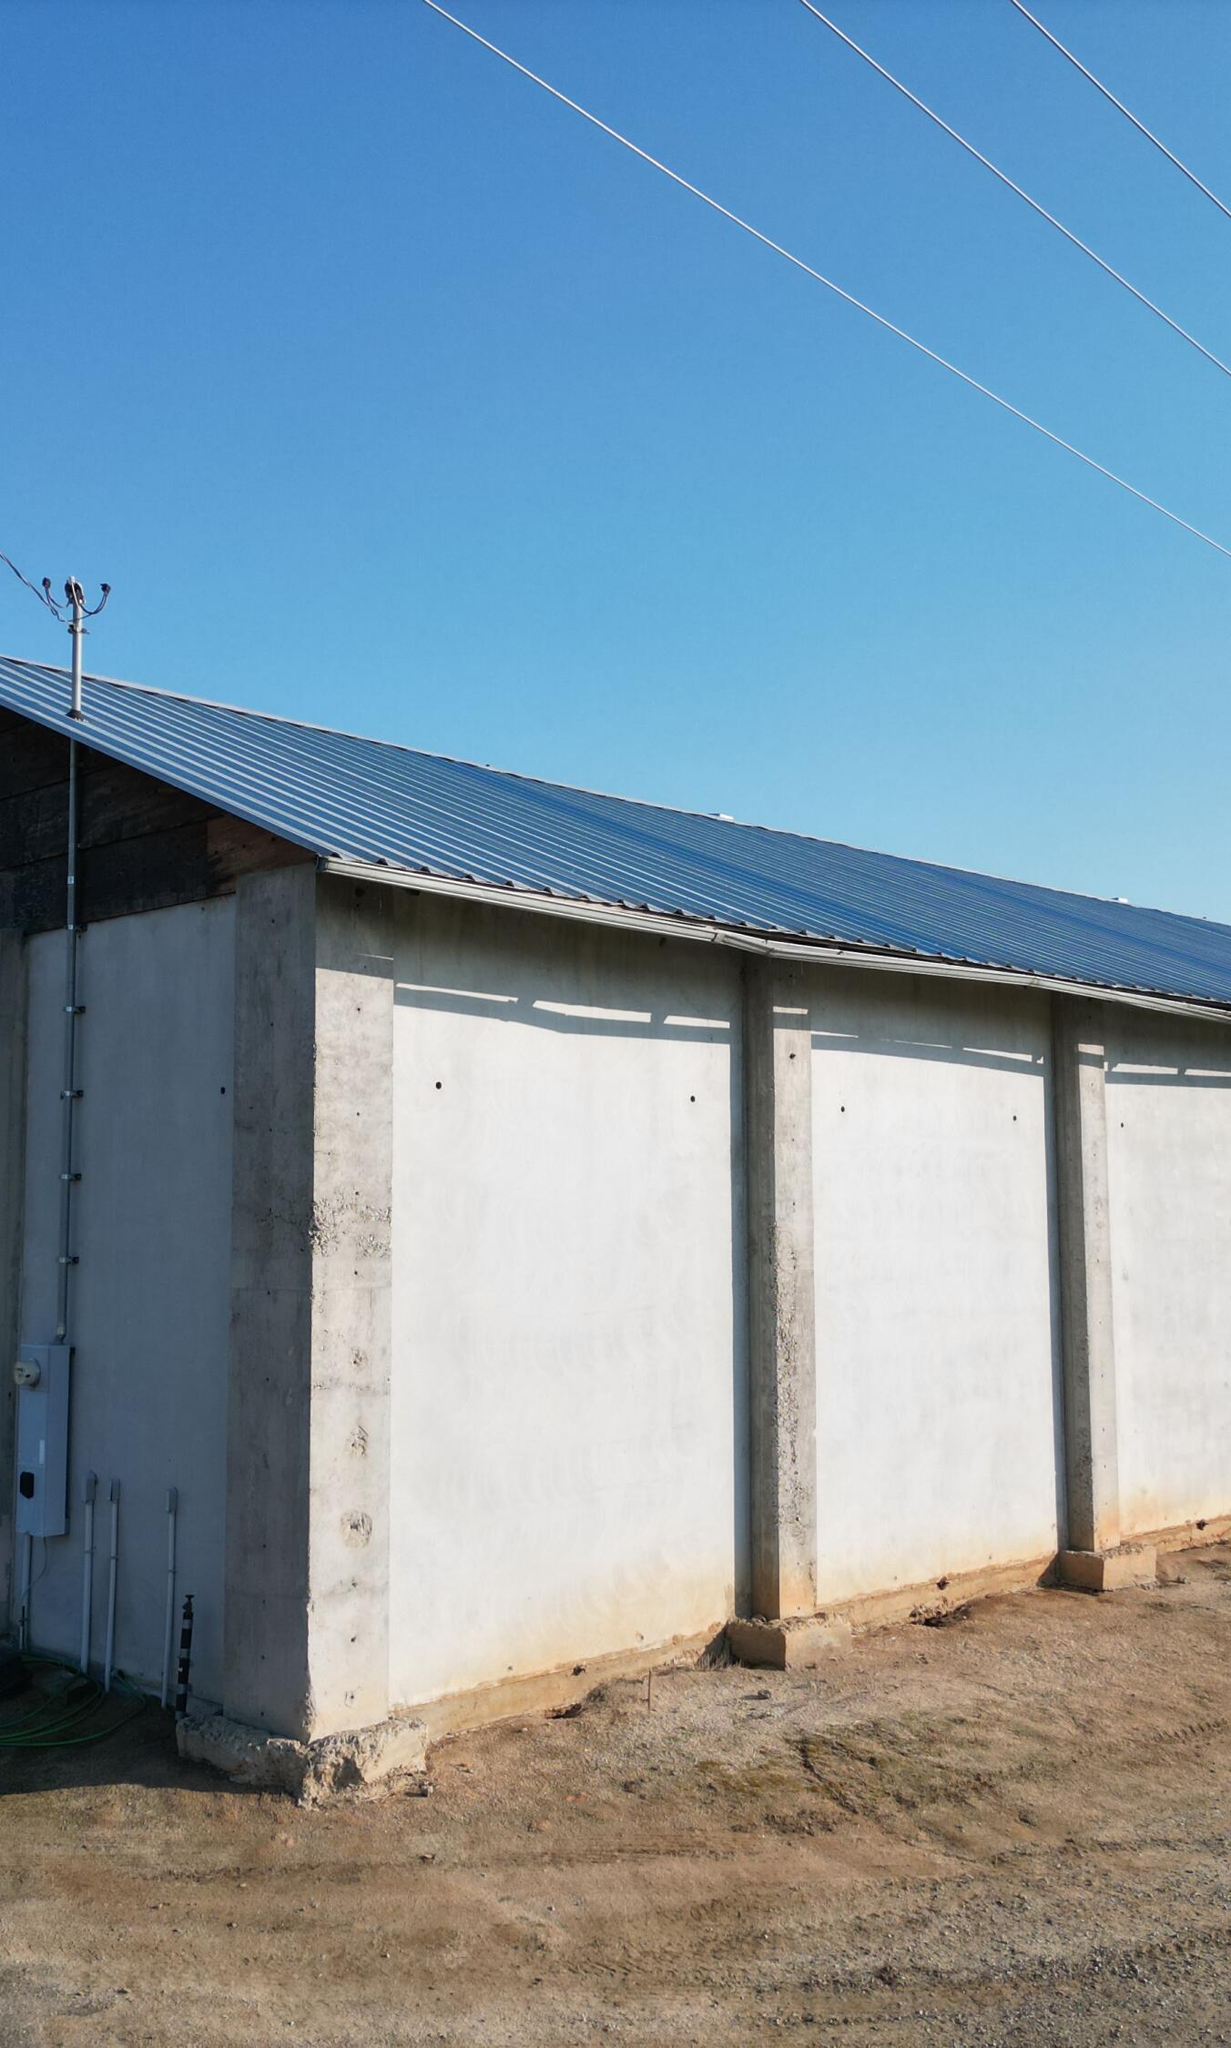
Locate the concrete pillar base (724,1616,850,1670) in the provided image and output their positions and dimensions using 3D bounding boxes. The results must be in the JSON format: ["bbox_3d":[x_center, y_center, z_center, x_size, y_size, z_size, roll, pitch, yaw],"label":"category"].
[{"bbox_3d":[1.208,4.185,12.918,0.707,0.268,0.465,6,-8,-44],"label":"concrete pillar base"}]

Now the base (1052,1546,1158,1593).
[{"bbox_3d":[4.049,4.464,15.625,0.818,0.273,0.460,6,-8,-44],"label":"base"}]

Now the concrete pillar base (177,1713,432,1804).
[{"bbox_3d":[-1.773,4.029,10.662,0.859,0.333,1.232,6,-8,-44],"label":"concrete pillar base"}]

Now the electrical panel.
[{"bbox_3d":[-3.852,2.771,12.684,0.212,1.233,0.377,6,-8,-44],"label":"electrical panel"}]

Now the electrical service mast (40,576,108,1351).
[{"bbox_3d":[-3.696,-0.485,12.906,0.364,5.303,0.283,6,-8,-44],"label":"electrical service mast"}]

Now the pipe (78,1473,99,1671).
[{"bbox_3d":[-3.401,3.537,12.221,0.071,1.273,0.071,6,-8,-44],"label":"pipe"}]

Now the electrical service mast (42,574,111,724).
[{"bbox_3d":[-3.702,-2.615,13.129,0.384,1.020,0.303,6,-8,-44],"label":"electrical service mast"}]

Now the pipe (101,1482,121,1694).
[{"bbox_3d":[-3.196,3.561,12.008,0.071,1.293,0.071,6,-8,-44],"label":"pipe"}]

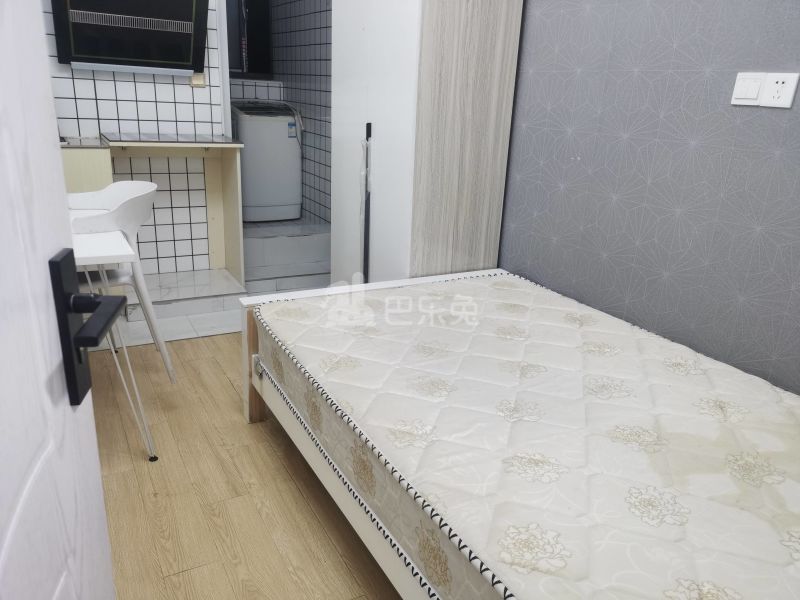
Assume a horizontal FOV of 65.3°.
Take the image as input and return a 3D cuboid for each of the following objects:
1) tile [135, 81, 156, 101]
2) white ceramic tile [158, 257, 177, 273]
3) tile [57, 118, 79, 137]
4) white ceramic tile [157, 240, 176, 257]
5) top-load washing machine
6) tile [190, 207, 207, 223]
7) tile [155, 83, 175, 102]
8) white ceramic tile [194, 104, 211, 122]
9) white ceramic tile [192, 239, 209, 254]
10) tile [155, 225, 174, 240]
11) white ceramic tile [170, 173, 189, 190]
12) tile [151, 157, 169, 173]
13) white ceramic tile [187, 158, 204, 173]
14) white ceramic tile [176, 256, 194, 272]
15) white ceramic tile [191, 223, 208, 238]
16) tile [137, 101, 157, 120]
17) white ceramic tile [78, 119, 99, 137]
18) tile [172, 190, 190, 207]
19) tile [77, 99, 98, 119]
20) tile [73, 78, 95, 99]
[{"bbox_3d":[-1.419,-1.160,3.487,0.100,0.100,0.010,-7,21,-26],"label":"tile"},{"bbox_3d":[-1.471,-0.221,3.938,0.101,0.101,0.009,-7,20,-28],"label":"white ceramic tile"},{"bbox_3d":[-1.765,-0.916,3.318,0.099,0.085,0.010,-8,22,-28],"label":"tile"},{"bbox_3d":[-1.466,-0.319,3.906,0.101,0.101,0.009,-7,20,-28],"label":"white ceramic tile"},{"bbox_3d":[-1.073,-1.083,4.856,0.476,0.851,0.495,-8,22,-28],"label":"top-load washing machine"},{"bbox_3d":[-1.230,-0.520,3.820,0.100,0.100,0.010,-7,21,-26],"label":"tile"},{"bbox_3d":[-1.315,-1.158,3.496,0.099,0.099,0.010,-8,22,-28],"label":"tile"},{"bbox_3d":[-1.151,-1.096,3.652,0.100,0.100,0.010,-7,21,-26],"label":"white ceramic tile"},{"bbox_3d":[-1.239,-0.328,3.885,0.100,0.100,0.010,-7,21,-26],"label":"white ceramic tile"},{"bbox_3d":[-1.461,-0.418,3.874,0.101,0.101,0.009,-7,20,-28],"label":"tile"},{"bbox_3d":[-1.356,-0.726,3.825,0.101,0.101,0.009,-7,20,-28],"label":"white ceramic tile"},{"bbox_3d":[-1.442,-0.813,3.745,0.101,0.101,0.009,-7,20,-28],"label":"tile"},{"bbox_3d":[-1.211,-0.807,3.700,0.098,0.098,0.010,-8,21,-28],"label":"white ceramic tile"},{"bbox_3d":[-1.379,-0.232,3.986,0.101,0.101,0.009,-7,20,-28],"label":"white ceramic tile"},{"bbox_3d":[-1.235,-0.424,3.852,0.100,0.100,0.010,-7,21,-26],"label":"white ceramic tile"},{"bbox_3d":[-1.413,-1.056,3.486,0.098,0.098,0.010,-8,21,-28],"label":"tile"},{"bbox_3d":[-1.682,-0.925,3.374,0.098,0.098,0.010,-8,21,-28],"label":"white ceramic tile"},{"bbox_3d":[-1.305,-0.602,3.712,0.099,0.099,0.010,-8,22,-28],"label":"tile"},{"bbox_3d":[-1.696,-1.032,3.389,0.100,0.100,0.010,-7,21,-26],"label":"tile"},{"bbox_3d":[-1.728,-1.154,3.420,0.101,0.101,0.009,-7,20,-28],"label":"tile"}]

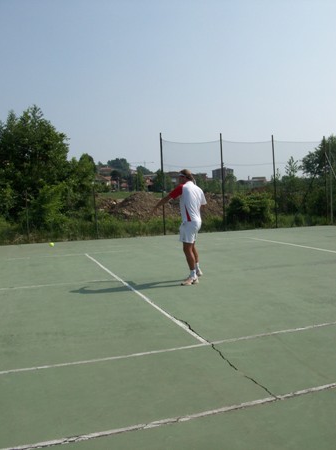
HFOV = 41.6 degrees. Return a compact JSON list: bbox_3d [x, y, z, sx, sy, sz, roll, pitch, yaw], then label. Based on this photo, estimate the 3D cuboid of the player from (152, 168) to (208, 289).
[{"bbox_3d":[0.235,0.045,7.650,0.800,1.860,0.640,0,4,27],"label":"player"}]

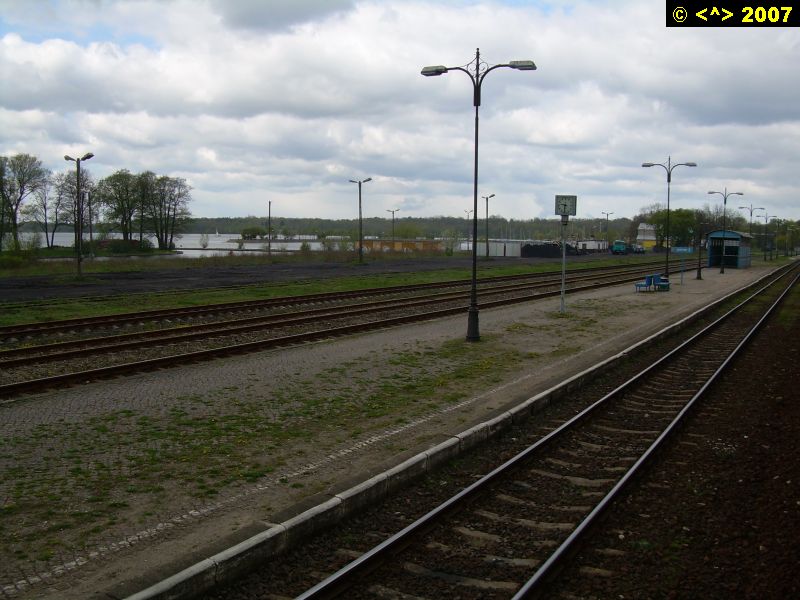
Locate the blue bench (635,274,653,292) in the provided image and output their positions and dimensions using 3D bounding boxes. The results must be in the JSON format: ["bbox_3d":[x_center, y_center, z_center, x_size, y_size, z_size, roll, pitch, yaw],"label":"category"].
[{"bbox_3d":[12.896,-0.835,46.438,0.640,0.840,1.300,3,5,26],"label":"blue bench"}]

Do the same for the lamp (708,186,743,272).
[{"bbox_3d":[28.337,-6.036,76.711,2.800,7.550,0.350,3,5,26],"label":"lamp"}]

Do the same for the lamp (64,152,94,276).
[{"bbox_3d":[-22.445,-5.973,61.500,2.600,8.650,0.400,3,5,26],"label":"lamp"}]

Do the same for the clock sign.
[{"bbox_3d":[6.230,-3.501,32.823,0.720,0.740,0.280,3,5,26],"label":"clock sign"}]

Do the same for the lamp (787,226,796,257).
[{"bbox_3d":[96.728,-14.454,216.977,2.600,7.600,0.350,3,5,26],"label":"lamp"}]

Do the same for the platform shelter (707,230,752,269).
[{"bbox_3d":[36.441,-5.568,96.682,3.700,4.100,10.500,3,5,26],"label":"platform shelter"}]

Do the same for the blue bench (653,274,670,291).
[{"bbox_3d":[13.758,-0.804,46.229,0.640,0.840,1.300,3,5,26],"label":"blue bench"}]

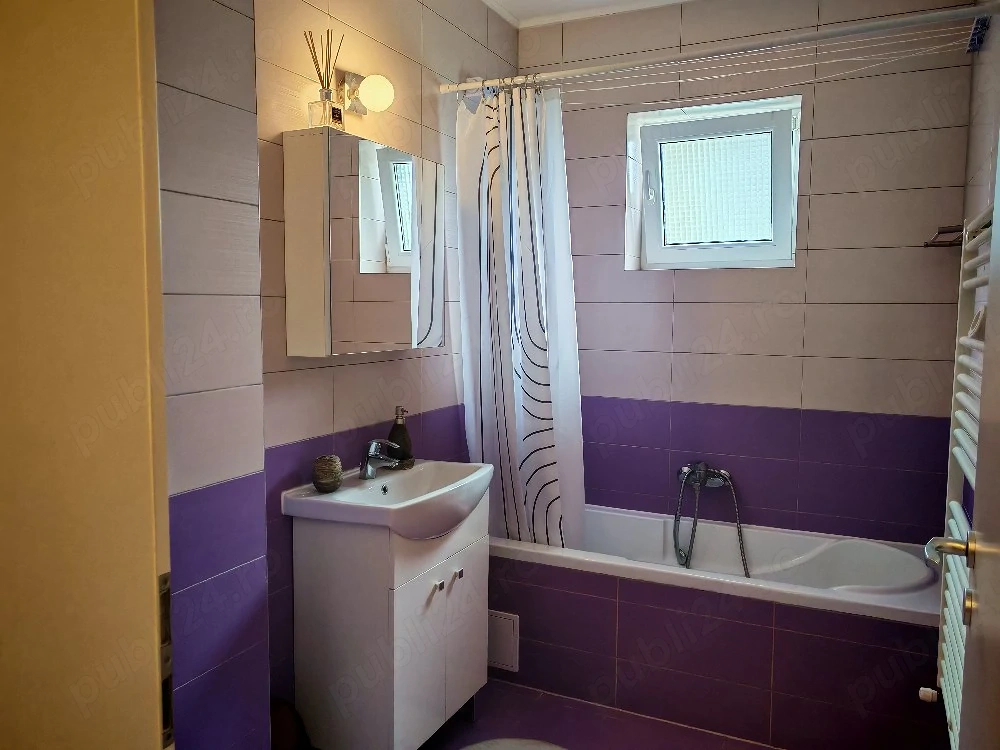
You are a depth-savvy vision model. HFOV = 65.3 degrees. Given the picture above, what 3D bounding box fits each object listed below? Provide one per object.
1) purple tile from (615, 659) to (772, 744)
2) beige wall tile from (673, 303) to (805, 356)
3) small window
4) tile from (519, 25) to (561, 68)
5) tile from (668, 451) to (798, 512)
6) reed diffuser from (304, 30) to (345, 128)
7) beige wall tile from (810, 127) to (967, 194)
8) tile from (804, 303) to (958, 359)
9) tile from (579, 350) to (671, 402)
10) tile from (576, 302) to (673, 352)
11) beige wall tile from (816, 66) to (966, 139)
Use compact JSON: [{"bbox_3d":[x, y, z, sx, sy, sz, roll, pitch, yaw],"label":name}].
[{"bbox_3d":[0.622,1.059,2.539,0.500,0.180,0.010,3,6,26],"label":"purple tile"},{"bbox_3d":[0.929,-0.181,3.055,0.498,0.201,0.012,3,6,26],"label":"beige wall tile"},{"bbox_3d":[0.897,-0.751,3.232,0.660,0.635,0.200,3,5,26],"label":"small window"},{"bbox_3d":[0.176,-1.401,3.332,0.198,0.163,0.010,3,6,26],"label":"tile"},{"bbox_3d":[0.926,0.420,3.111,0.500,0.201,0.010,3,6,26],"label":"tile"},{"bbox_3d":[-0.460,-0.775,2.054,0.088,0.260,0.090,3,6,26],"label":"reed diffuser"},{"bbox_3d":[1.385,-0.763,2.801,0.497,0.200,0.012,3,5,26],"label":"beige wall tile"},{"bbox_3d":[1.376,-0.159,2.839,0.495,0.201,0.010,3,6,26],"label":"tile"},{"bbox_3d":[0.482,-0.002,3.303,0.500,0.200,0.012,3,5,26],"label":"tile"},{"bbox_3d":[0.482,-0.203,3.284,0.501,0.202,0.010,3,6,26],"label":"tile"},{"bbox_3d":[1.379,-0.959,2.767,0.494,0.201,0.012,3,6,26],"label":"beige wall tile"}]

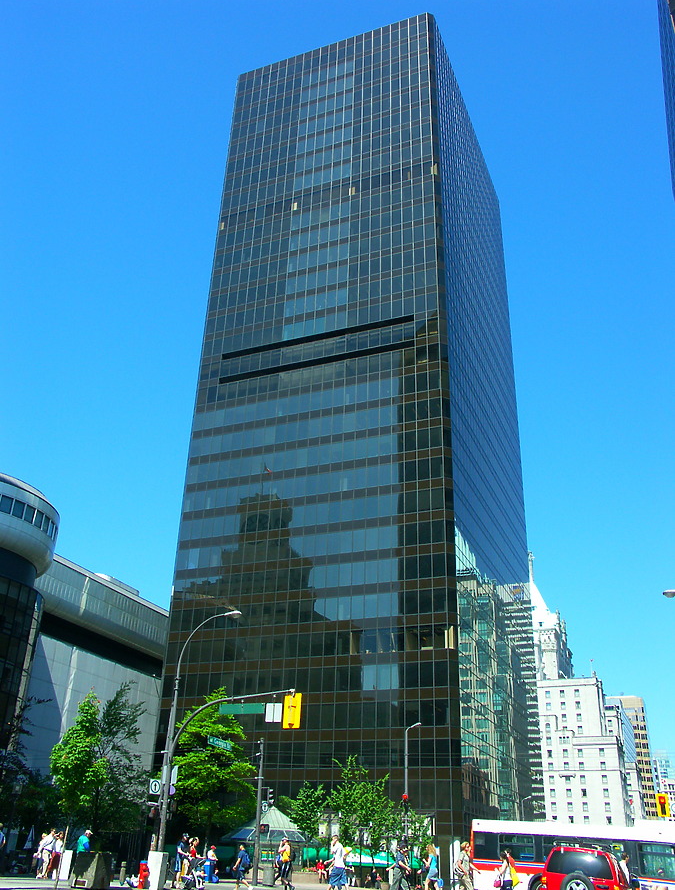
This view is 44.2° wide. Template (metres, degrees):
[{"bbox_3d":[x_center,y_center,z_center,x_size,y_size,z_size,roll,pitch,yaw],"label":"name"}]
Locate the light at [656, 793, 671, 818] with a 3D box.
[{"bbox_3d":[17.240,19.065,44.000,0.620,1.150,0.420,-9,-29,20],"label":"light"}]

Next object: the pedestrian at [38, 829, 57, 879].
[{"bbox_3d":[-11.221,15.786,32.136,0.620,1.700,0.550,-7,-29,16],"label":"pedestrian"}]

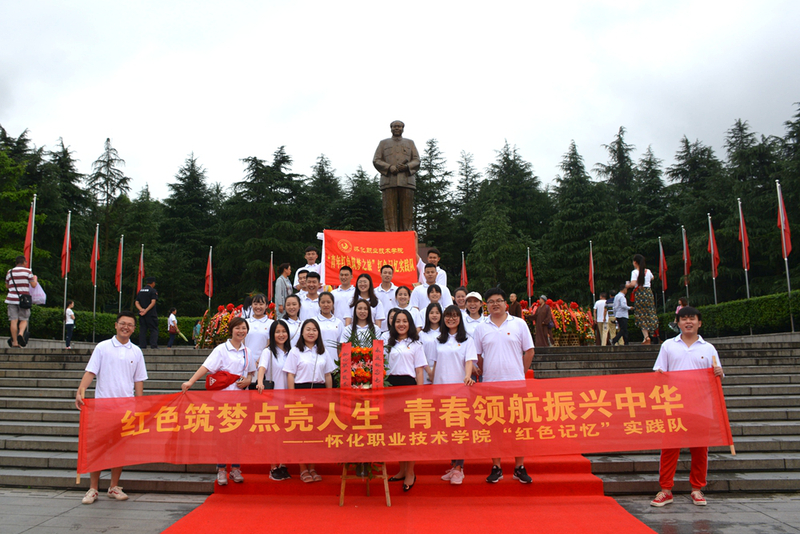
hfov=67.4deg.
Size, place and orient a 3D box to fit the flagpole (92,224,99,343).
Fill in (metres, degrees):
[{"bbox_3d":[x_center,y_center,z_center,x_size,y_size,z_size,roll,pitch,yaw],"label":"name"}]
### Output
[{"bbox_3d":[-12.993,0.692,25.672,0.100,5.070,0.100,3,-8,-27],"label":"flagpole"}]

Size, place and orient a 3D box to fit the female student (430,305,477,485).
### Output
[{"bbox_3d":[0.508,1.206,5.700,0.480,1.680,0.360,-2,-7,9],"label":"female student"}]

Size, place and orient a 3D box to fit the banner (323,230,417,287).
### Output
[{"bbox_3d":[-0.467,-0.123,9.500,1.460,0.930,0.090,-1,-8,3],"label":"banner"}]

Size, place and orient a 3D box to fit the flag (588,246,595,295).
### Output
[{"bbox_3d":[7.785,0.142,24.400,0.270,2.000,0.300,-1,-7,0],"label":"flag"}]

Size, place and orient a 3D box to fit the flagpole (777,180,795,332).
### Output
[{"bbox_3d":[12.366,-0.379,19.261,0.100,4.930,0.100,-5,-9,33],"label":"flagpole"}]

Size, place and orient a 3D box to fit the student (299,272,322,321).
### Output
[{"bbox_3d":[-1.160,0.920,7.748,0.500,1.710,0.300,0,-7,-5],"label":"student"}]

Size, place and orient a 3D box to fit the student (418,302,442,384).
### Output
[{"bbox_3d":[0.377,1.183,6.317,0.430,1.610,0.300,-1,-7,3],"label":"student"}]

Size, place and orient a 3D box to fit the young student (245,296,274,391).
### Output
[{"bbox_3d":[-1.706,1.144,7.237,0.460,1.630,0.300,0,-8,-7],"label":"young student"}]

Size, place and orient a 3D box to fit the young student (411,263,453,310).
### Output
[{"bbox_3d":[0.437,0.804,8.264,0.540,1.720,0.300,-1,-7,0],"label":"young student"}]

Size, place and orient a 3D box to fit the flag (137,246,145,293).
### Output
[{"bbox_3d":[-11.947,0.303,27.741,0.400,2.250,0.300,-1,-7,0],"label":"flag"}]

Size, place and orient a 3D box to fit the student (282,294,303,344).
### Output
[{"bbox_3d":[-1.190,1.100,6.550,0.460,1.600,0.300,0,-7,-3],"label":"student"}]

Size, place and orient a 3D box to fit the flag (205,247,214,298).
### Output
[{"bbox_3d":[-7.808,0.225,24.600,0.400,2.100,0.300,-1,-7,0],"label":"flag"}]

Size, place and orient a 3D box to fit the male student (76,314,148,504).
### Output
[{"bbox_3d":[-2.660,1.250,5.500,0.630,1.680,0.420,1,-7,-10],"label":"male student"}]

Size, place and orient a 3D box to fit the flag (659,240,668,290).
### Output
[{"bbox_3d":[11.671,-0.065,26.613,0.400,2.250,0.300,-1,-7,0],"label":"flag"}]

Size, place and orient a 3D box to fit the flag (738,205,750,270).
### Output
[{"bbox_3d":[11.823,-1.108,20.553,0.400,2.250,0.300,-1,-7,0],"label":"flag"}]

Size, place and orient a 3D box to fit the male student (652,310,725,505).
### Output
[{"bbox_3d":[2.578,1.234,5.384,0.620,1.740,0.380,-2,-7,12],"label":"male student"}]

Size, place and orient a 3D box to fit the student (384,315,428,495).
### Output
[{"bbox_3d":[0.052,1.240,5.660,0.460,1.670,0.340,-1,-7,7],"label":"student"}]

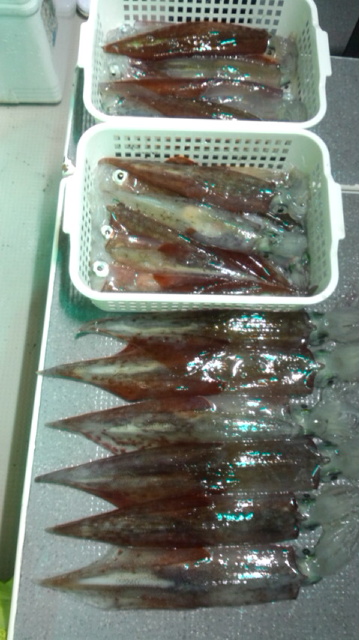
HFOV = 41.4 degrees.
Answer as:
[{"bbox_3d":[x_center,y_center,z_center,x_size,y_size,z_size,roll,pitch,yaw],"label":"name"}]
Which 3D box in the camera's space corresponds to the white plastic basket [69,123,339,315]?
[{"bbox_3d":[0.027,-0.114,0.572,0.313,0.082,0.218,1,75,-2],"label":"white plastic basket"}]

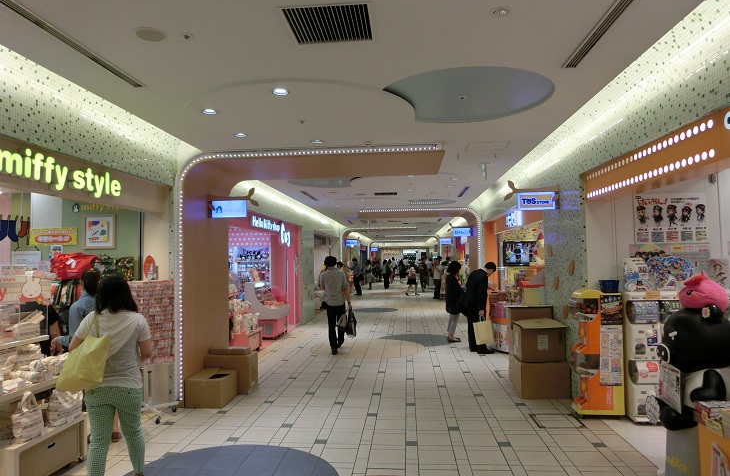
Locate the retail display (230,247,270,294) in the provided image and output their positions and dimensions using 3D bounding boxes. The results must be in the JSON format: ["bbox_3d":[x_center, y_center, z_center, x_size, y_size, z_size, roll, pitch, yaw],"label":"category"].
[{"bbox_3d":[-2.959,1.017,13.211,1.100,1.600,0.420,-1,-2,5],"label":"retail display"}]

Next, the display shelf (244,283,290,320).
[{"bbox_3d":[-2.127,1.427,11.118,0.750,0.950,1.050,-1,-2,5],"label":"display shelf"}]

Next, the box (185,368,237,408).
[{"bbox_3d":[-1.748,1.731,5.857,0.415,0.305,0.590,-1,-2,5],"label":"box"}]

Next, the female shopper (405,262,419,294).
[{"bbox_3d":[2.043,1.742,21.756,0.480,1.450,0.480,-3,-3,42],"label":"female shopper"}]

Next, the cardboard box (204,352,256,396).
[{"bbox_3d":[-1.675,1.691,6.381,0.550,0.476,0.380,-1,-2,5],"label":"cardboard box"}]

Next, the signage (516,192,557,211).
[{"bbox_3d":[2.150,-0.454,6.359,0.500,0.225,0.080,-1,-2,5],"label":"signage"}]

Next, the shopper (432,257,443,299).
[{"bbox_3d":[2.926,1.611,20.377,0.380,1.700,0.480,0,-3,-25],"label":"shopper"}]

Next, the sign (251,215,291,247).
[{"bbox_3d":[-1.845,-0.087,10.298,0.090,0.500,2.900,-1,-2,5],"label":"sign"}]

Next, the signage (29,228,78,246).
[{"bbox_3d":[-3.770,-0.006,6.133,0.600,0.210,0.020,-1,-2,5],"label":"signage"}]

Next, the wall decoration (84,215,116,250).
[{"bbox_3d":[-3.492,-0.082,6.676,0.400,0.430,0.040,-1,-2,5],"label":"wall decoration"}]

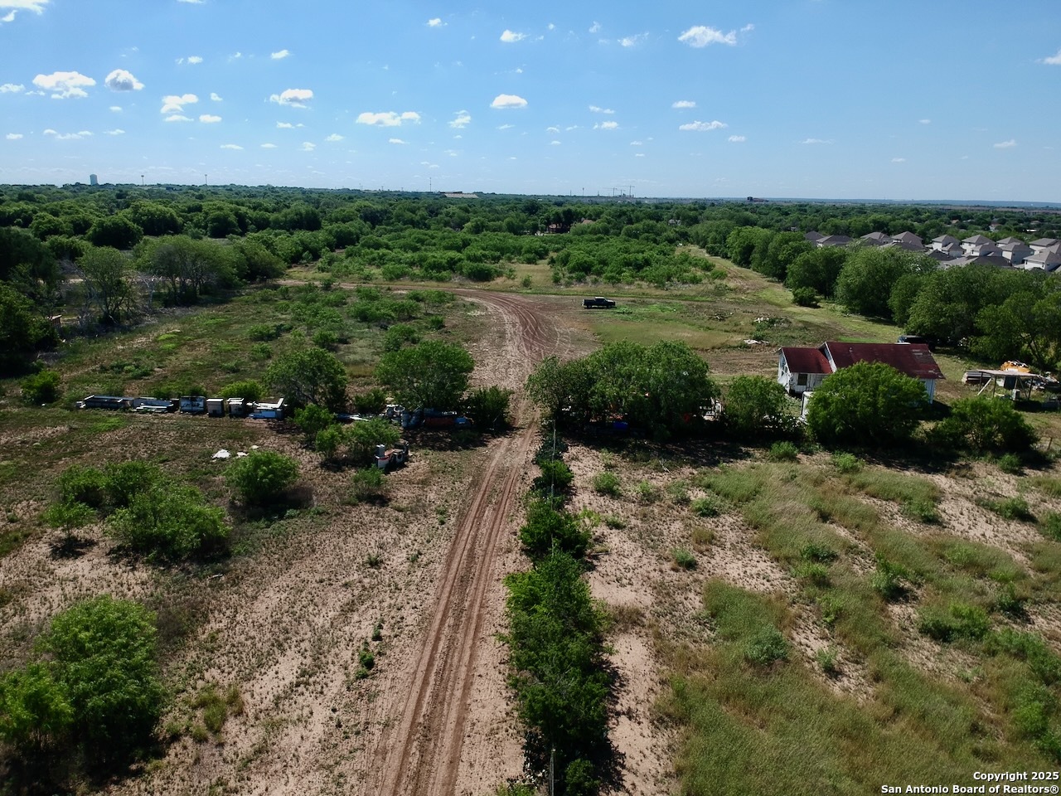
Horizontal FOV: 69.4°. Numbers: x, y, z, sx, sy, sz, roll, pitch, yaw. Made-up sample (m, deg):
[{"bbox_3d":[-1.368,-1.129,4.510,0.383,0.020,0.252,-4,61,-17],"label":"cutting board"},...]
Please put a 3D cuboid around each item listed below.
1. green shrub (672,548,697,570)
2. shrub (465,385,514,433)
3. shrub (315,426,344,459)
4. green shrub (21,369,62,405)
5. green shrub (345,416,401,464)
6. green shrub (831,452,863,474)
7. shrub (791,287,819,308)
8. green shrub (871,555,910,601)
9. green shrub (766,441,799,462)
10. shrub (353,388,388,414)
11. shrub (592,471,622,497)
[{"bbox_3d":[8.100,8.412,40.282,1.242,0.897,1.242,4,15,12],"label":"green shrub"},{"bbox_3d":[-3.389,0.805,62.040,3.890,3.400,3.690,0,15,-3],"label":"shrub"},{"bbox_3d":[-14.490,3.252,55.277,1.968,2.406,1.968,-3,15,-15],"label":"shrub"},{"bbox_3d":[-45.732,-1.130,71.481,3.132,2.939,2.819,-9,18,-32],"label":"green shrub"},{"bbox_3d":[-11.967,2.928,58.478,4.046,2.864,3.641,-2,15,-12],"label":"green shrub"},{"bbox_3d":[23.455,4.725,56.839,1.998,1.366,1.798,7,16,23],"label":"green shrub"},{"bbox_3d":[48.525,-17.822,135.313,4.410,3.280,4.190,6,16,19],"label":"shrub"},{"bbox_3d":[17.240,8.630,36.763,1.550,1.930,1.550,9,17,27],"label":"green shrub"},{"bbox_3d":[18.793,3.946,57.095,2.358,1.236,2.358,6,16,19],"label":"green shrub"},{"bbox_3d":[-13.659,0.249,65.762,2.850,2.240,2.710,-2,15,-12],"label":"shrub"},{"bbox_3d":[4.917,5.472,48.872,1.840,1.420,1.840,3,15,6],"label":"shrub"}]

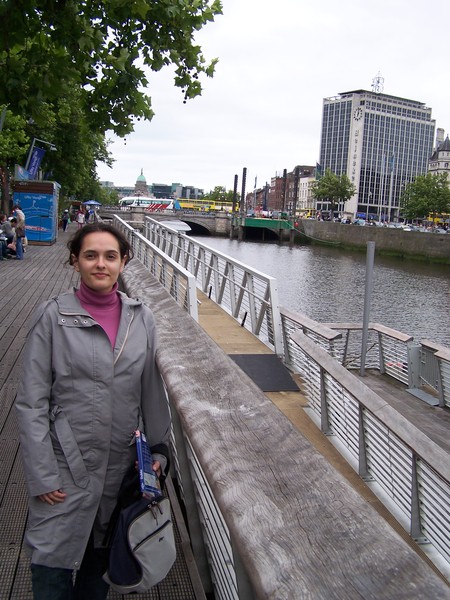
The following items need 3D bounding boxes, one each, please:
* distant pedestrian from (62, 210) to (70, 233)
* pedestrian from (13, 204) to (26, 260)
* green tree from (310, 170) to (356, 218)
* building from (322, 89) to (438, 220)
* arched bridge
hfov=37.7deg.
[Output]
[{"bbox_3d":[-12.057,-6.030,50.245,0.520,1.680,0.420,2,7,-8],"label":"distant pedestrian"},{"bbox_3d":[-6.562,-2.152,21.039,0.370,1.720,0.480,3,7,0],"label":"pedestrian"},{"bbox_3d":[24.154,-23.592,148.000,9.200,11.800,9.200,3,7,0],"label":"green tree"},{"bbox_3d":[52.471,-46.774,228.412,36.000,43.000,18.300,-2,8,-32],"label":"building"},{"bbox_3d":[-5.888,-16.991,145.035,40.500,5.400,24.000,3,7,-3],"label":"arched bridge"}]

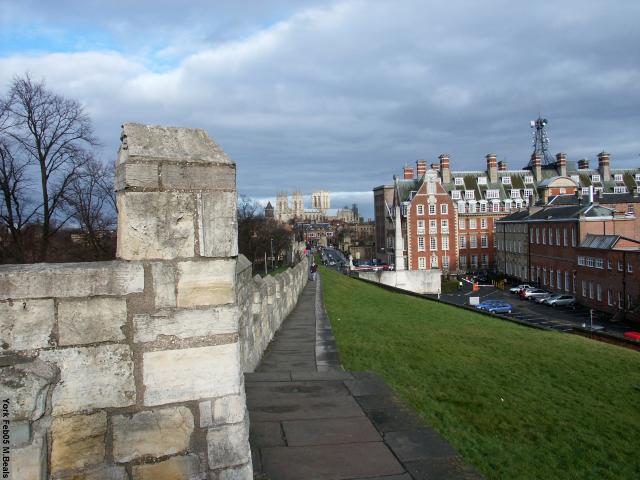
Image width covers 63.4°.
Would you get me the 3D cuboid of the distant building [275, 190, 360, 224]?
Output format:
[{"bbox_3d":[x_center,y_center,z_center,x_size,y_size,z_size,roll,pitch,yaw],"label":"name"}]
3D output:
[{"bbox_3d":[-3.000,-34.500,745.000,76.000,71.000,158.000,-1,1,32],"label":"distant building"}]

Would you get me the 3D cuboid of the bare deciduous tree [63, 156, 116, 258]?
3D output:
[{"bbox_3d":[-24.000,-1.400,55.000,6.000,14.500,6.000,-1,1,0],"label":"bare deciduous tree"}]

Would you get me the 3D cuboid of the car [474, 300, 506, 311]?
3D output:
[{"bbox_3d":[26.800,10.160,81.300,4.300,1.430,1.720,-1,1,-3],"label":"car"}]

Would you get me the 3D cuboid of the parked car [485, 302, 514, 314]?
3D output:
[{"bbox_3d":[27.000,10.180,77.500,3.800,1.430,1.660,-1,1,-3],"label":"parked car"}]

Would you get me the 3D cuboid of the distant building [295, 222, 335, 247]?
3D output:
[{"bbox_3d":[-3.500,-4.300,415.000,33.000,19.500,20.000,-1,1,0],"label":"distant building"}]

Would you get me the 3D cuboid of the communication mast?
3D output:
[{"bbox_3d":[60.900,-27.000,143.000,5.500,14.000,5.500,-1,1,0],"label":"communication mast"}]

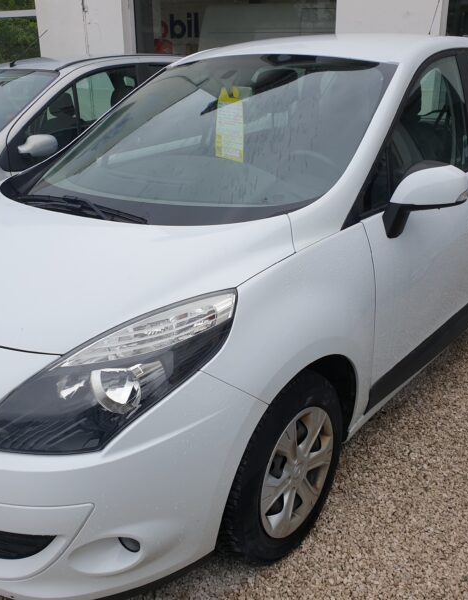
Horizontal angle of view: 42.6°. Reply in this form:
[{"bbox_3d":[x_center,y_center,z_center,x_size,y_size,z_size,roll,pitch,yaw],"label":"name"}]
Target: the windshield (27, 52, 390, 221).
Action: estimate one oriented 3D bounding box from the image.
[{"bbox_3d":[-0.165,-0.700,2.489,1.410,0.120,1.060,14,55,38],"label":"windshield"}]

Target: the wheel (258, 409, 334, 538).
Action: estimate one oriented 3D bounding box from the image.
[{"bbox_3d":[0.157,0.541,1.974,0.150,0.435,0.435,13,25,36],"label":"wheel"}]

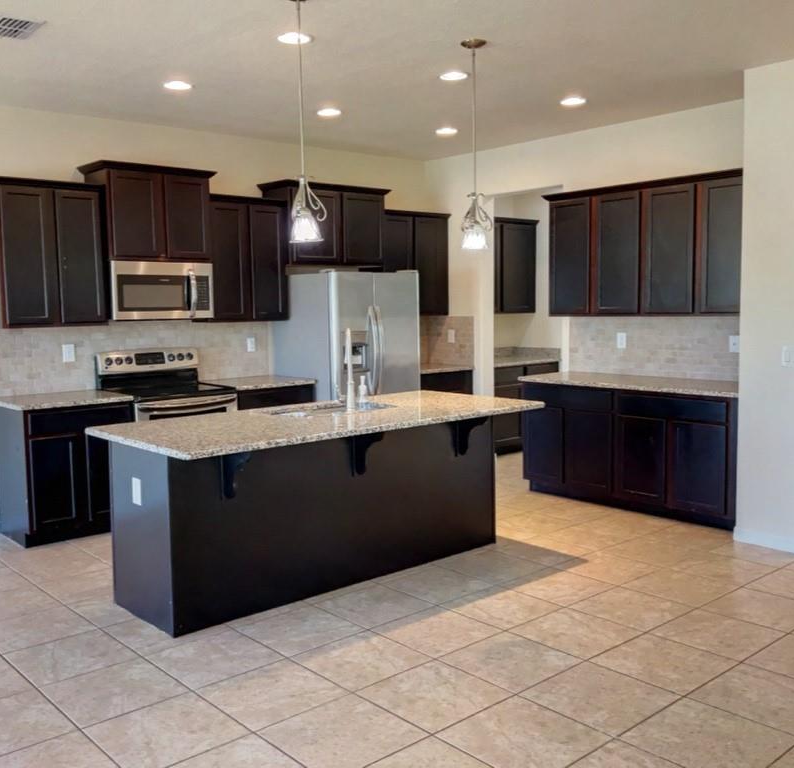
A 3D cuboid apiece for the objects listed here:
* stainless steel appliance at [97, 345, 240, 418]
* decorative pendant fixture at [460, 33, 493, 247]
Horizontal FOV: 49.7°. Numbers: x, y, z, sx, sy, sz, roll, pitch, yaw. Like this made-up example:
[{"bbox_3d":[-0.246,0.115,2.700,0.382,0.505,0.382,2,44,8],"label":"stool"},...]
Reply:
[{"bbox_3d":[-1.642,0.359,6.200,0.763,1.172,0.680,-6,7,-41],"label":"stainless steel appliance"},{"bbox_3d":[0.399,-1.232,4.471,0.150,1.064,0.150,-1,5,0],"label":"decorative pendant fixture"}]

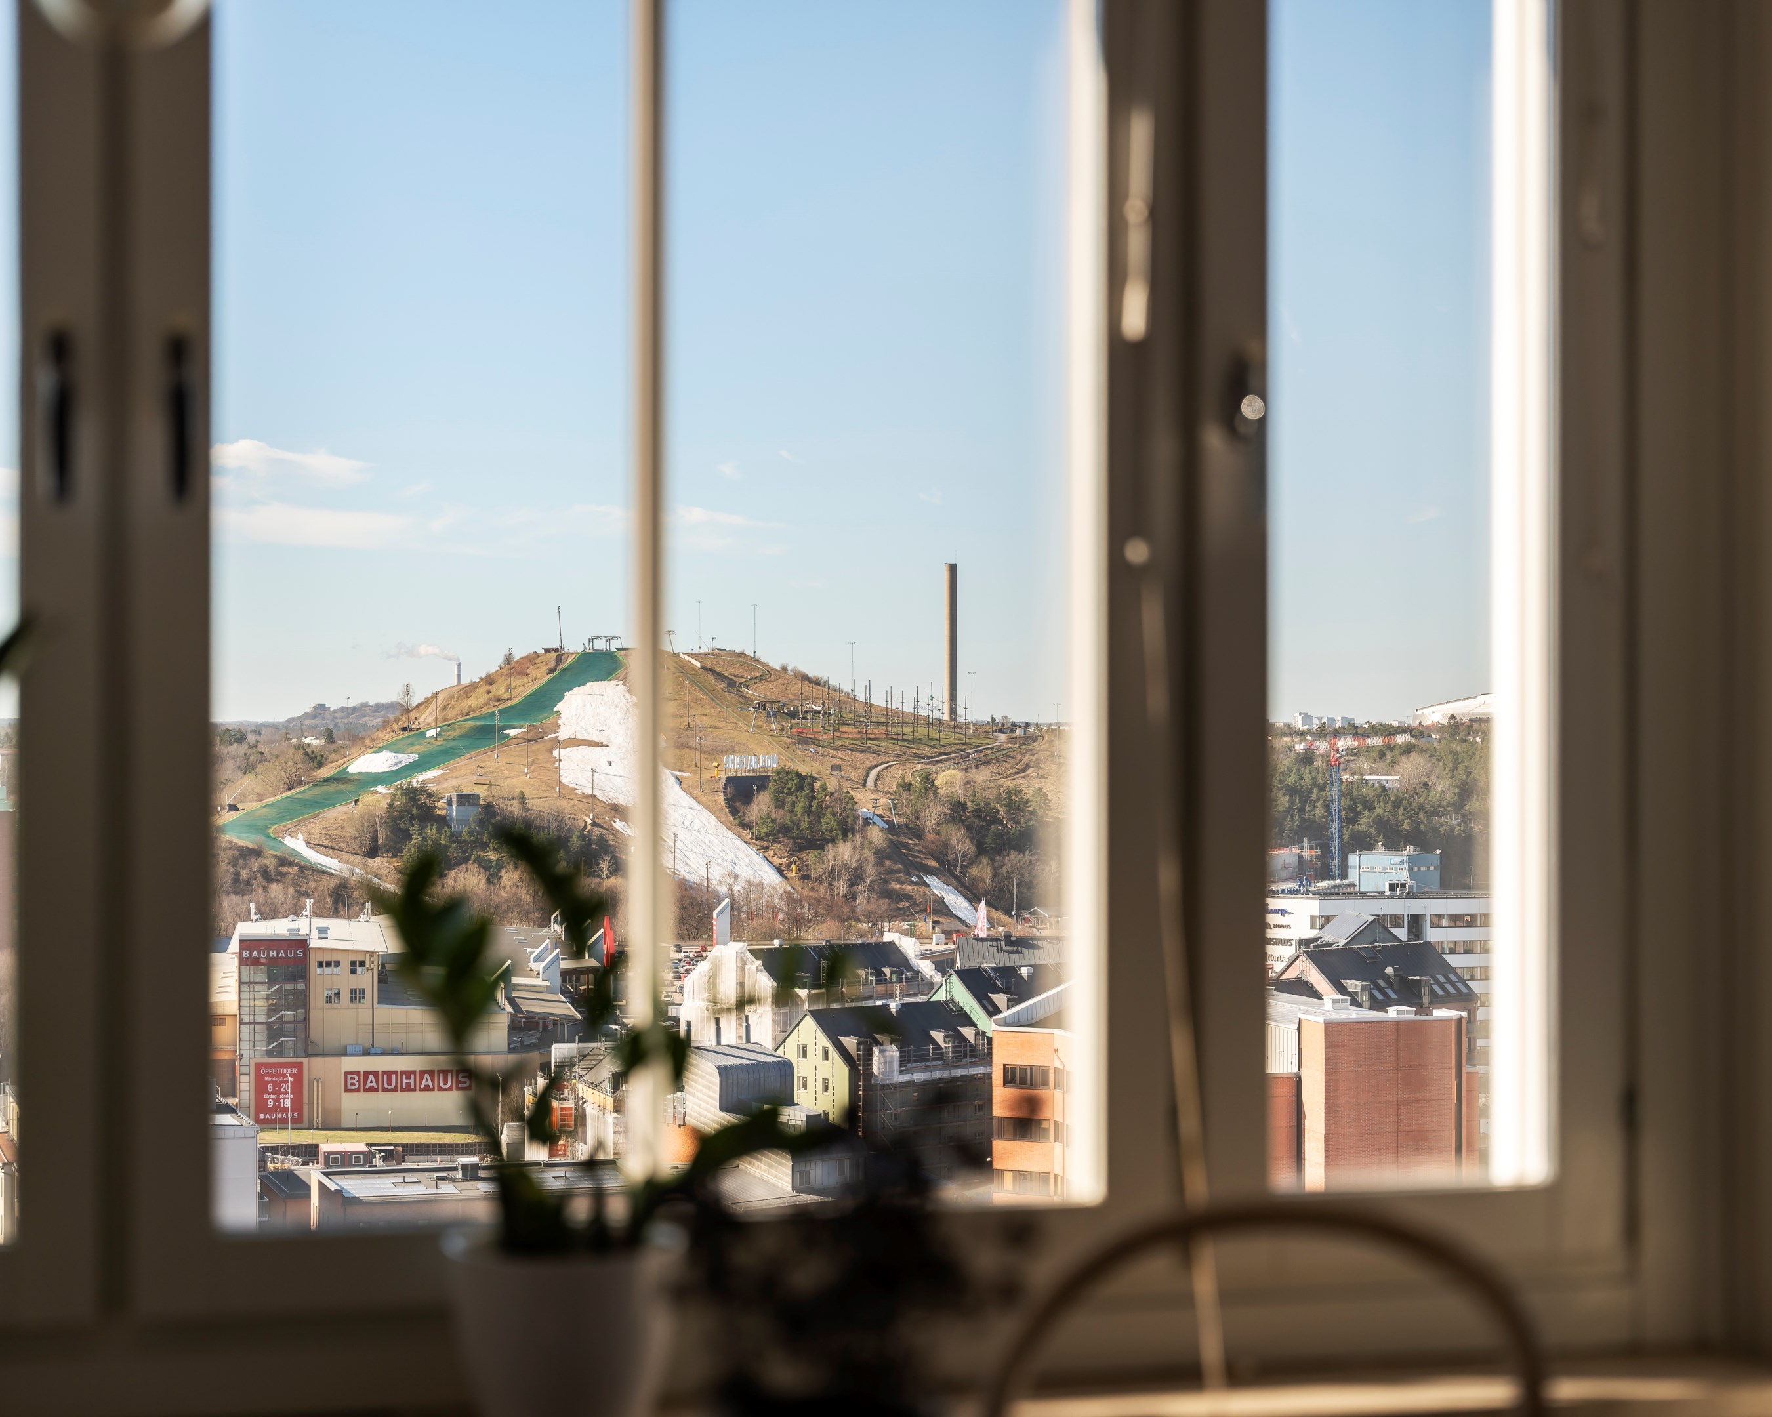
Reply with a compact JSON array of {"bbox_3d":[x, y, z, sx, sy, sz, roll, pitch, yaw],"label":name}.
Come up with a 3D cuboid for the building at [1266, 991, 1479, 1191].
[{"bbox_3d":[44.000,39.530,340.000,19.000,20.400,22.000,0,0,-12],"label":"building"}]

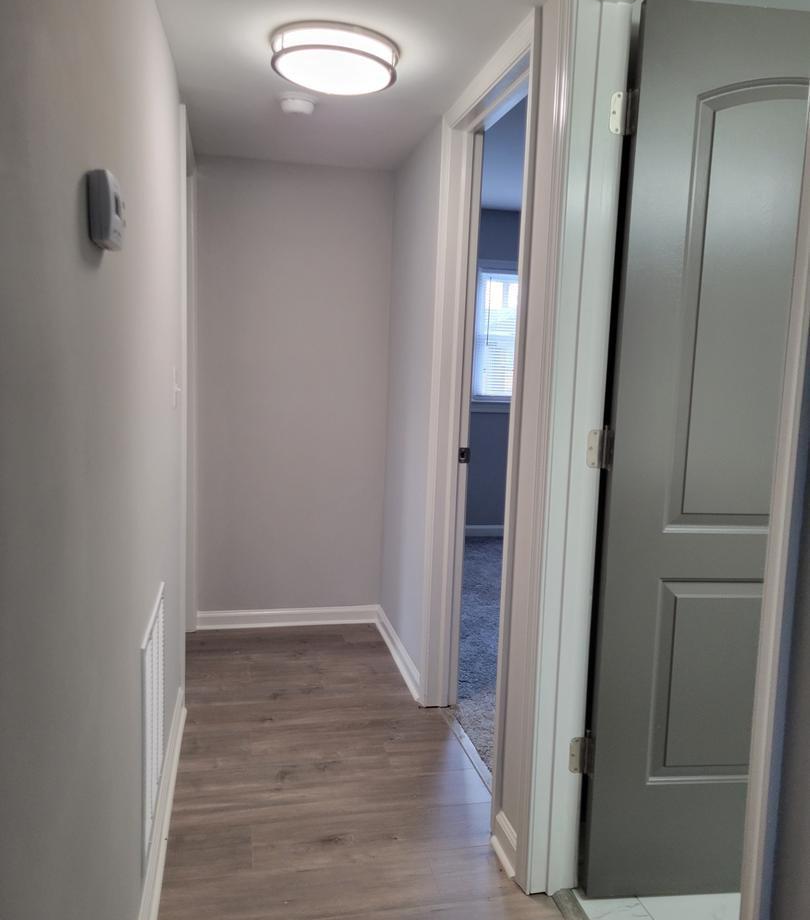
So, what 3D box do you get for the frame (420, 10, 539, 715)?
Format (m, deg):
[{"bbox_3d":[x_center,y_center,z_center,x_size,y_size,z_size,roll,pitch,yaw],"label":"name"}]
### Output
[{"bbox_3d":[0.253,-0.081,2.515,0.138,2.135,0.860,0,7,-11],"label":"frame"}]

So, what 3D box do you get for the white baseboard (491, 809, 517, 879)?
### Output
[{"bbox_3d":[0.266,1.000,2.128,0.023,0.092,0.168,0,7,-11],"label":"white baseboard"}]

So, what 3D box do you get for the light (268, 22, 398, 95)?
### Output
[{"bbox_3d":[-0.192,-1.095,2.228,0.356,0.078,0.356,0,7,-11],"label":"light"}]

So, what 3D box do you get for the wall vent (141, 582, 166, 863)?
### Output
[{"bbox_3d":[-0.608,0.621,1.974,0.013,0.513,0.510,0,7,-11],"label":"wall vent"}]

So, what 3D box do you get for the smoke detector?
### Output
[{"bbox_3d":[-0.351,-1.177,2.682,0.128,0.042,0.128,0,7,-11],"label":"smoke detector"}]

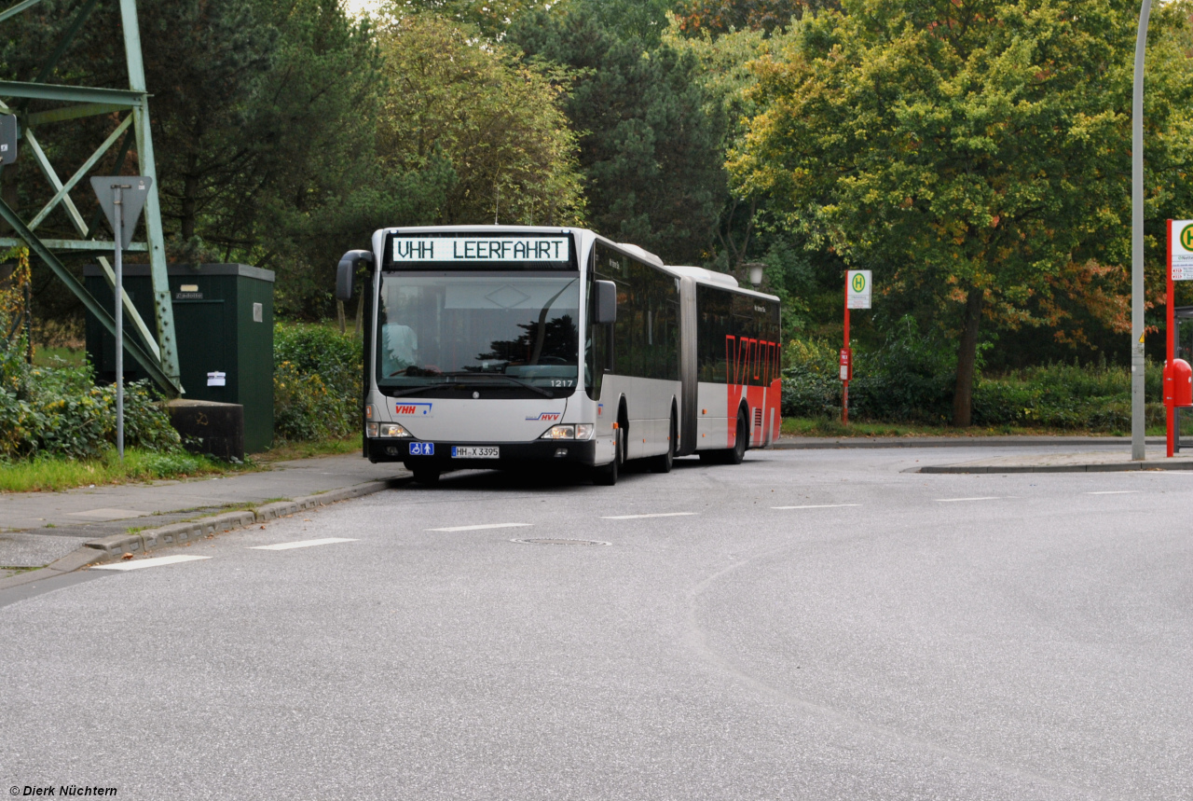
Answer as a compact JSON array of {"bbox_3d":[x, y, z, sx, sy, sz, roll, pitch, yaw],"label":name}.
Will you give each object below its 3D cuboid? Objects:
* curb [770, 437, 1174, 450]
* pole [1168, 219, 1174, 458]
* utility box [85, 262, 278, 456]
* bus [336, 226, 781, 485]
[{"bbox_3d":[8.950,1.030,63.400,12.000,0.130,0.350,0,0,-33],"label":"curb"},{"bbox_3d":[8.758,-0.941,41.500,0.105,3.615,0.105,0,0,0],"label":"pole"},{"bbox_3d":[-6.786,-0.626,44.581,2.533,3.053,2.494,0,0,7],"label":"utility box"},{"bbox_3d":[0.120,-0.510,38.300,2.950,3.060,18.050,0,0,10],"label":"bus"}]

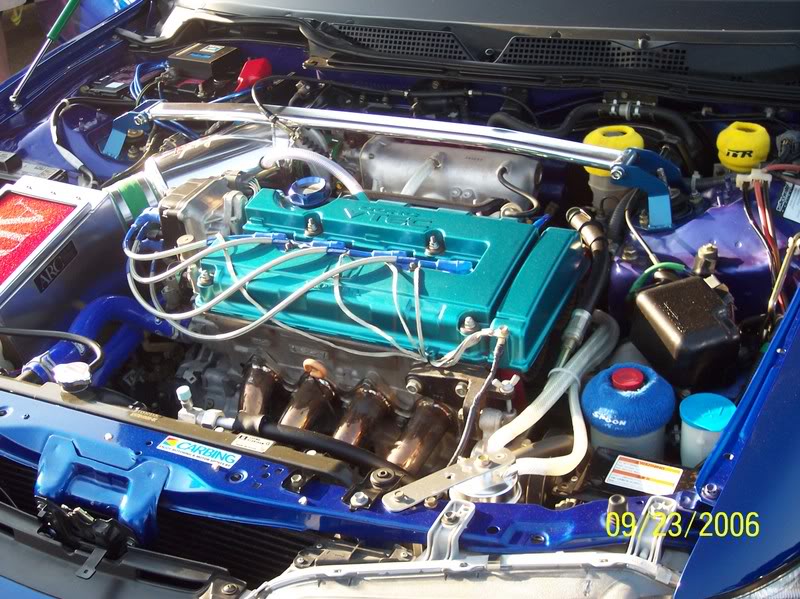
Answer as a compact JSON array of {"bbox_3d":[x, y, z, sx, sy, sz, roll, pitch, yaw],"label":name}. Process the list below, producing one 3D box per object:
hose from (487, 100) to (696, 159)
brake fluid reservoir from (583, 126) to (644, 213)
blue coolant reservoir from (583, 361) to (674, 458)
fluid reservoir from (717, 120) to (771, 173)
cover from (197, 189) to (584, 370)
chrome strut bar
[{"bbox_3d":[0.303,-0.266,1.834,0.345,0.080,0.070,10,40,26],"label":"hose"},{"bbox_3d":[0.313,-0.190,1.724,0.088,0.120,0.088,10,40,26],"label":"brake fluid reservoir"},{"bbox_3d":[0.260,0.122,1.334,0.102,0.112,0.102,10,40,26],"label":"blue coolant reservoir"},{"bbox_3d":[0.487,-0.216,1.672,0.076,0.058,0.076,10,40,26],"label":"fluid reservoir"},{"bbox_3d":[-0.022,-0.043,1.540,0.475,0.080,0.208,10,43,25],"label":"cover"},{"bbox_3d":[-0.058,-0.254,1.774,0.815,0.042,0.045,9,40,25],"label":"chrome strut bar"}]

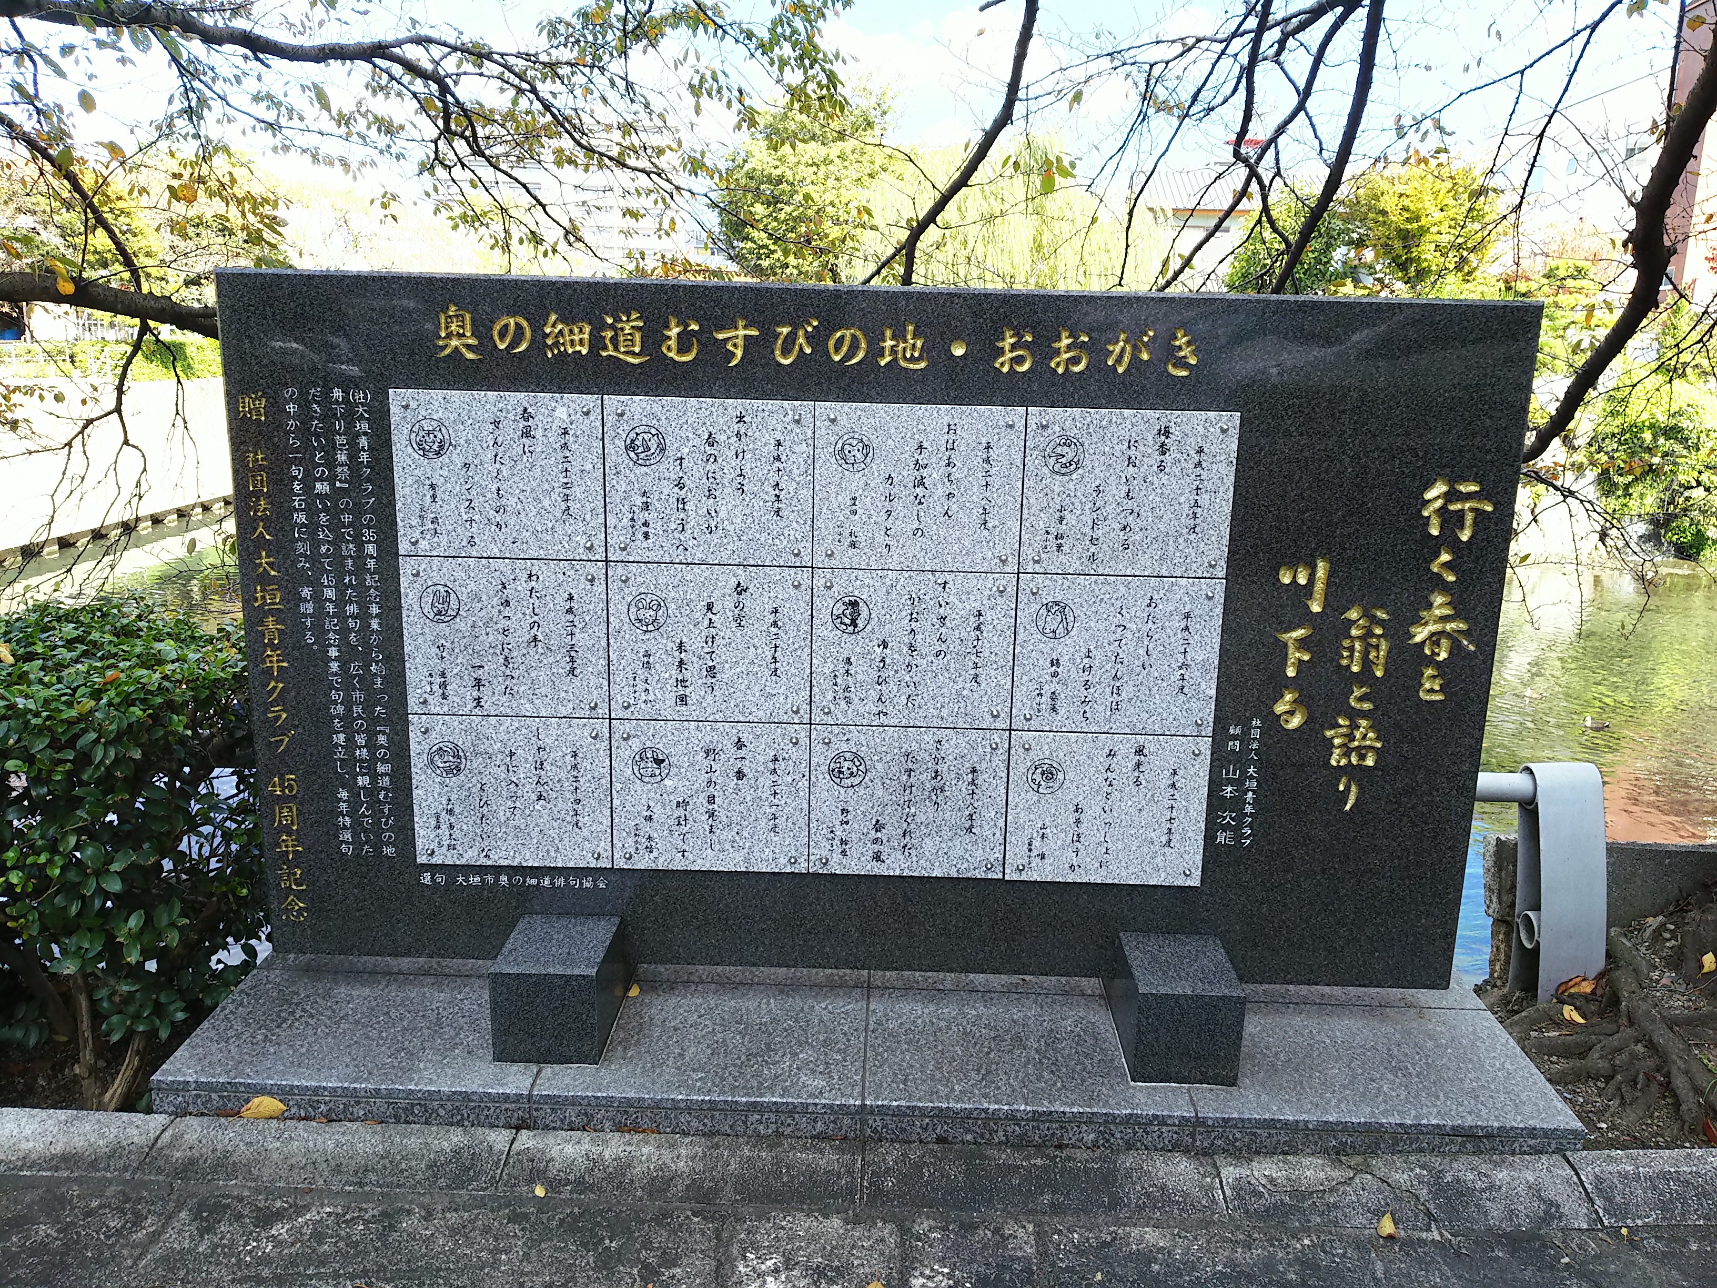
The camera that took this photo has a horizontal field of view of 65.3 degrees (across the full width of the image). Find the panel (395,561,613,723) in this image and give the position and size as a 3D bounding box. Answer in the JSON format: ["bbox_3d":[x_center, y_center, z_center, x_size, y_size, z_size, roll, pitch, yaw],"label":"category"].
[{"bbox_3d":[-0.681,-0.011,2.601,0.391,0.310,0.020,2,14,0],"label":"panel"}]

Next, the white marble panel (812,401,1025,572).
[{"bbox_3d":[0.114,-0.293,2.522,0.391,0.309,0.020,2,14,0],"label":"white marble panel"}]

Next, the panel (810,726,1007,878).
[{"bbox_3d":[0.099,0.315,2.668,0.391,0.310,0.020,2,14,0],"label":"panel"}]

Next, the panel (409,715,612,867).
[{"bbox_3d":[-0.689,0.293,2.674,0.391,0.310,0.020,2,14,0],"label":"panel"}]

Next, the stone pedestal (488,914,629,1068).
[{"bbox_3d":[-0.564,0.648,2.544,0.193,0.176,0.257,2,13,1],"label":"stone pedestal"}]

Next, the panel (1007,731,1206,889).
[{"bbox_3d":[0.471,0.313,2.551,0.373,0.296,0.020,2,13,1],"label":"panel"}]

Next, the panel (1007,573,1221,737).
[{"bbox_3d":[0.478,0.021,2.481,0.373,0.296,0.020,2,13,1],"label":"panel"}]

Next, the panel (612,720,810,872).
[{"bbox_3d":[-0.282,0.291,2.564,0.373,0.296,0.020,2,13,1],"label":"panel"}]

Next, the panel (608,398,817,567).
[{"bbox_3d":[-0.268,-0.292,2.425,0.373,0.296,0.020,2,13,1],"label":"panel"}]

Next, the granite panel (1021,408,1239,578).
[{"bbox_3d":[0.508,-0.283,2.519,0.391,0.309,0.020,2,14,0],"label":"granite panel"}]

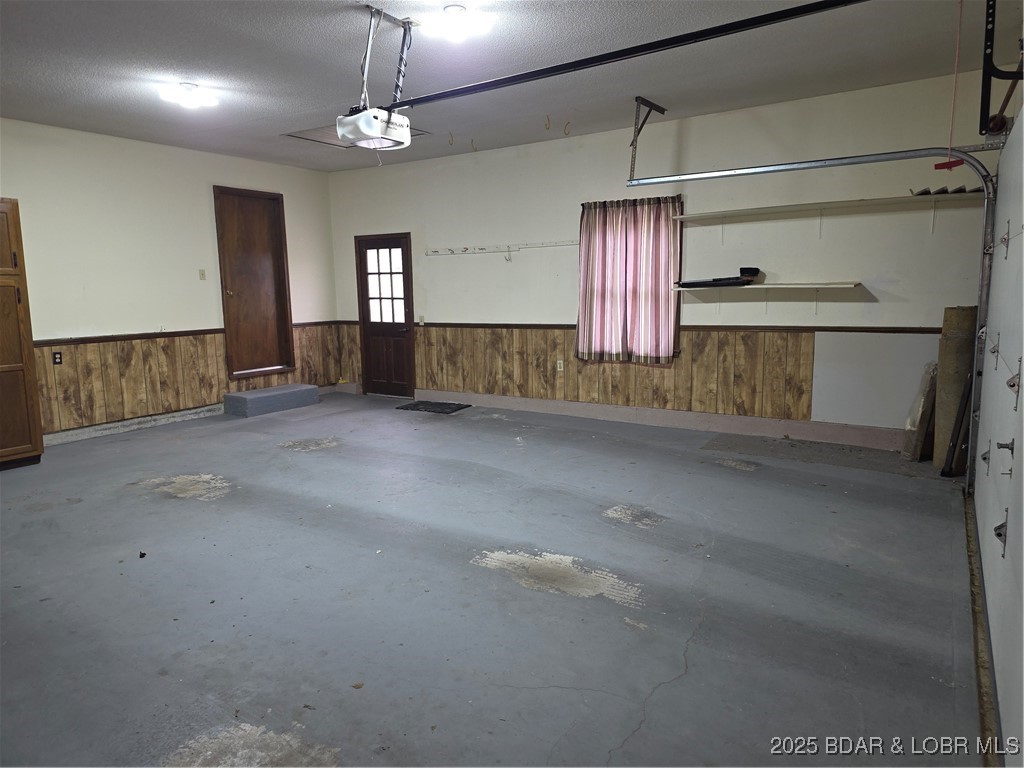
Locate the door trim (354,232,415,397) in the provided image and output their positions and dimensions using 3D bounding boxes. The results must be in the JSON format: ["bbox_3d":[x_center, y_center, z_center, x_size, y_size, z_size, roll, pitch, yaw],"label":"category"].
[{"bbox_3d":[-1.646,-0.879,8.866,0.930,2.090,0.090,4,10,33],"label":"door trim"}]

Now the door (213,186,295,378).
[{"bbox_3d":[-3.121,-1.208,8.259,0.100,2.205,0.955,4,10,33],"label":"door"}]

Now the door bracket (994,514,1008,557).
[{"bbox_3d":[1.796,0.546,2.511,0.045,0.160,0.070,4,10,33],"label":"door bracket"}]

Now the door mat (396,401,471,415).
[{"bbox_3d":[-0.947,0.277,8.172,0.780,0.012,0.550,4,10,33],"label":"door mat"}]

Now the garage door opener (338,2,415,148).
[{"bbox_3d":[-0.834,-1.762,4.021,0.390,0.680,0.310,4,10,33],"label":"garage door opener"}]

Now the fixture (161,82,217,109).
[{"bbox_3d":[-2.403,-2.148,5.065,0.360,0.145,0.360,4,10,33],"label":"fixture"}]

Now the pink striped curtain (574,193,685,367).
[{"bbox_3d":[1.132,-1.023,6.836,1.130,1.610,0.110,4,10,33],"label":"pink striped curtain"}]

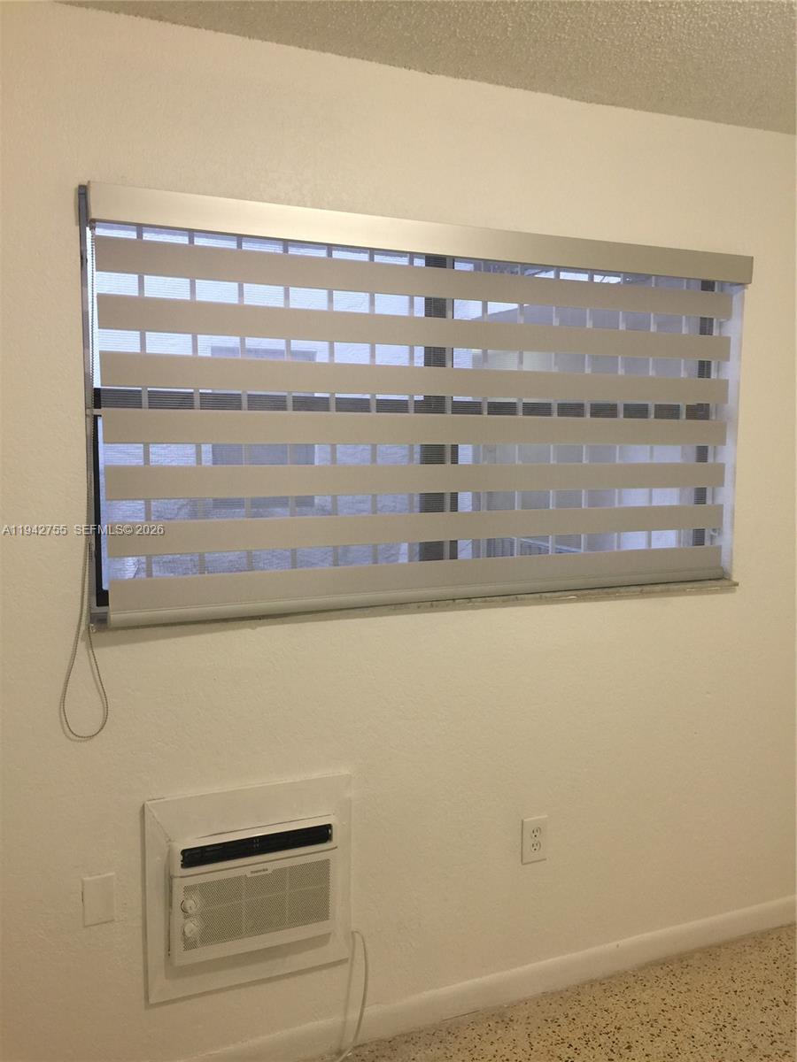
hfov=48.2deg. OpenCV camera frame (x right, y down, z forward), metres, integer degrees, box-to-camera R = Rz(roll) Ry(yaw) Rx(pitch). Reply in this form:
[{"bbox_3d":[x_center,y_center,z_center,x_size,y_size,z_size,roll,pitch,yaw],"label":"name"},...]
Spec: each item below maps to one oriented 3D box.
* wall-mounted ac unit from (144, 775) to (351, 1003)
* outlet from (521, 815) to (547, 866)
[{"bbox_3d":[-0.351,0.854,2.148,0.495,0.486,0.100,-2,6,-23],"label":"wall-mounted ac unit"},{"bbox_3d":[0.379,0.860,2.476,0.079,0.125,0.010,-2,6,-23],"label":"outlet"}]

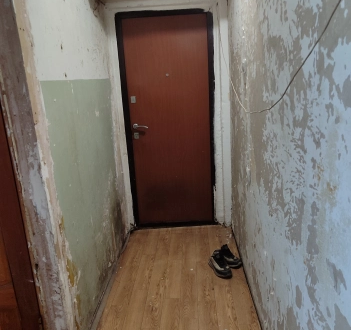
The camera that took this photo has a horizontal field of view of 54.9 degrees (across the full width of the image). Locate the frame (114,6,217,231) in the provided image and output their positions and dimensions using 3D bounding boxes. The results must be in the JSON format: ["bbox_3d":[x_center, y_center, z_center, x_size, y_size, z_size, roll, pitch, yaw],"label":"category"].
[{"bbox_3d":[-0.055,-0.365,3.212,0.835,2.030,0.100,-2,14,3],"label":"frame"}]

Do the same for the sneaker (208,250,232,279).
[{"bbox_3d":[0.343,0.756,2.606,0.097,0.105,0.268,-8,15,-17],"label":"sneaker"}]

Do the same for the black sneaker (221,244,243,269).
[{"bbox_3d":[0.438,0.724,2.714,0.097,0.105,0.268,-10,15,-25],"label":"black sneaker"}]

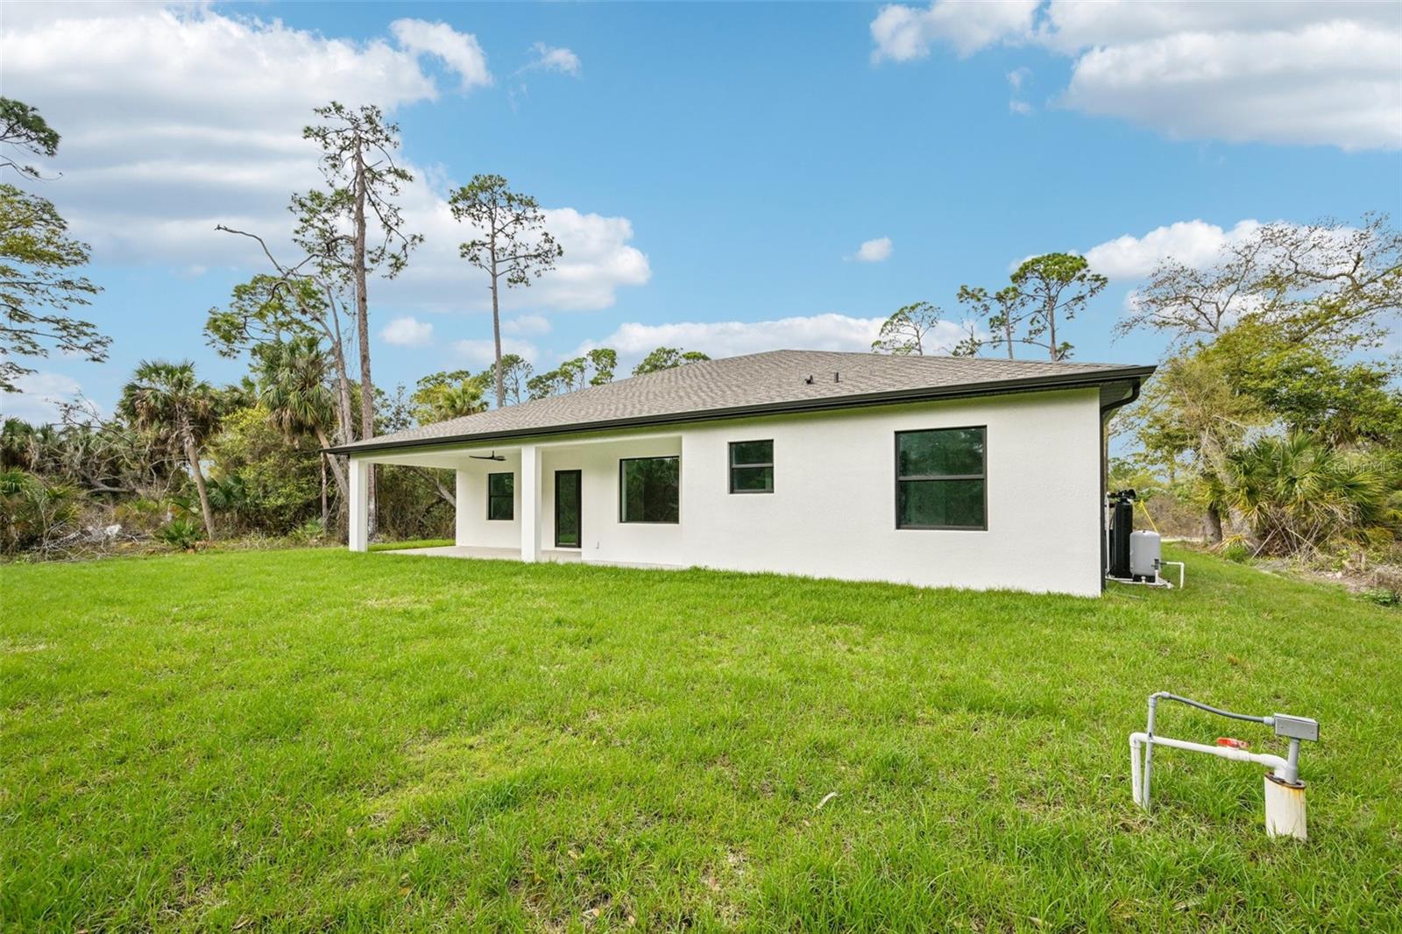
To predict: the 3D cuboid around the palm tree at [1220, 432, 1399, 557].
[{"bbox_3d":[17.862,0.819,16.000,3.700,3.650,3.900,3,-5,-42],"label":"palm tree"}]

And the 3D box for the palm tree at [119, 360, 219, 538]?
[{"bbox_3d":[-23.416,-0.771,24.000,3.600,7.900,3.600,-4,-5,45],"label":"palm tree"}]

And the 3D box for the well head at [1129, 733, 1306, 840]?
[{"bbox_3d":[2.245,1.390,2.390,0.540,0.345,0.130,-2,-4,32],"label":"well head"}]

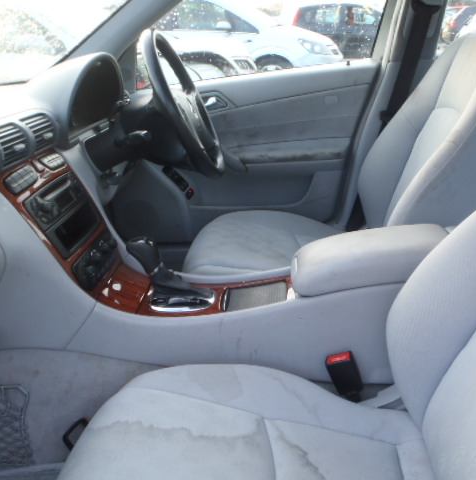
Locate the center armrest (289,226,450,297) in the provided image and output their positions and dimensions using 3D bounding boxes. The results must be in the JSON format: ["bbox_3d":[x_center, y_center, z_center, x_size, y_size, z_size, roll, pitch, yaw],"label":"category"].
[{"bbox_3d":[0.240,0.024,0.928,0.300,0.072,0.165,-9,22,16],"label":"center armrest"}]

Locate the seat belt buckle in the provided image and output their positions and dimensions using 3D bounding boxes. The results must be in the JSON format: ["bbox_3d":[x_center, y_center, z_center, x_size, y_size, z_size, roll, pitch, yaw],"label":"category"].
[{"bbox_3d":[0.186,0.235,0.894,0.044,0.095,0.028,-16,20,19],"label":"seat belt buckle"}]

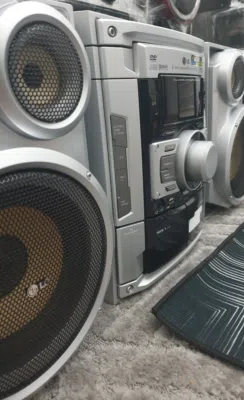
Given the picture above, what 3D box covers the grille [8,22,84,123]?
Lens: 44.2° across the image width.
[{"bbox_3d":[-0.057,-0.096,0.230,0.020,0.069,0.069,11,24,39],"label":"grille"}]

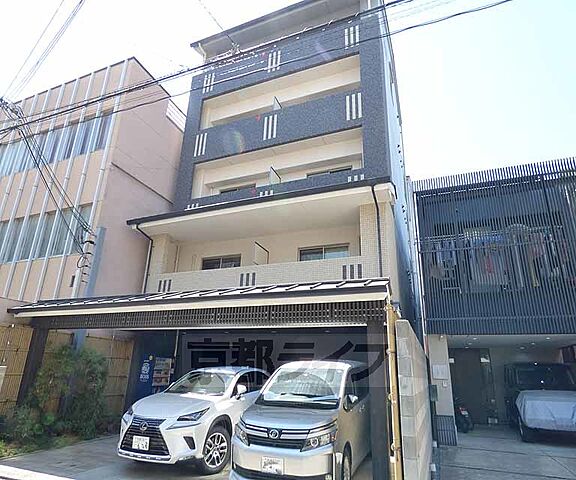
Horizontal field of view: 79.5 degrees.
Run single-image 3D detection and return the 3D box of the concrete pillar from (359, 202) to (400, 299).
[{"bbox_3d":[2.312,0.342,8.870,0.689,2.380,0.750,-7,-20,22],"label":"concrete pillar"}]

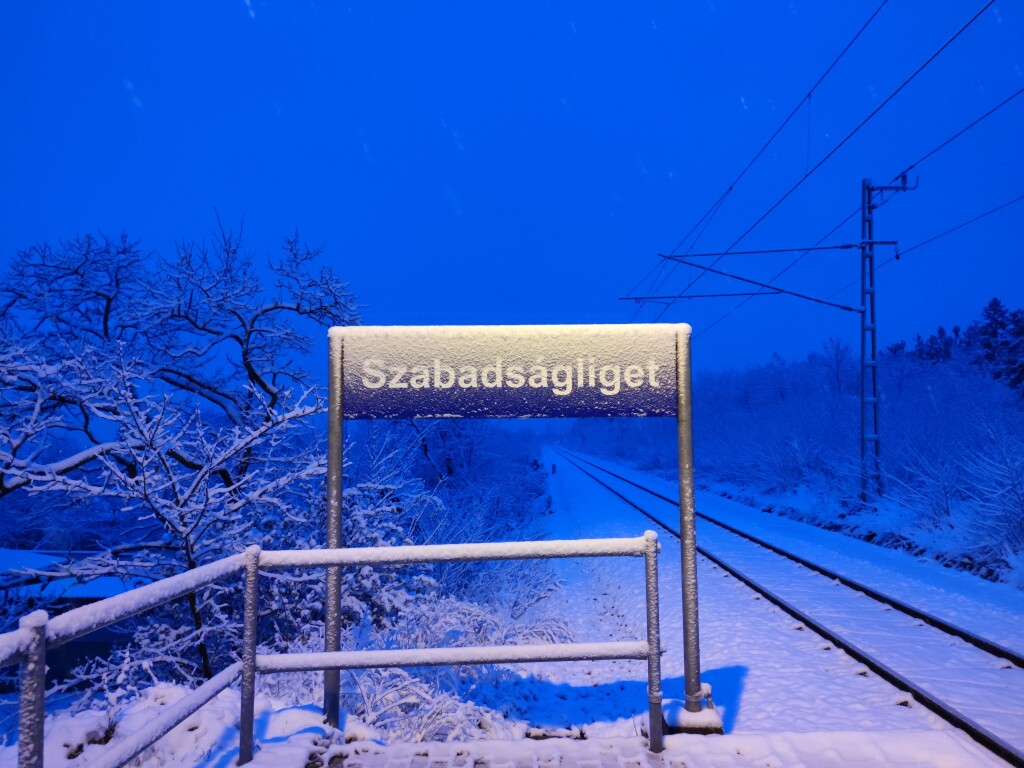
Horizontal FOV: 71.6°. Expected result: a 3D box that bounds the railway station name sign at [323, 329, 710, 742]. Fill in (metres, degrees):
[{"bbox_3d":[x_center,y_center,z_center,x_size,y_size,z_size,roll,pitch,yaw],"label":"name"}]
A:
[{"bbox_3d":[-0.011,0.828,4.319,2.275,2.399,0.110,-1,-5,2],"label":"railway station name sign"}]

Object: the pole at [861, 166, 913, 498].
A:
[{"bbox_3d":[9.743,-1.286,18.559,1.450,8.570,0.400,-1,-5,2],"label":"pole"}]

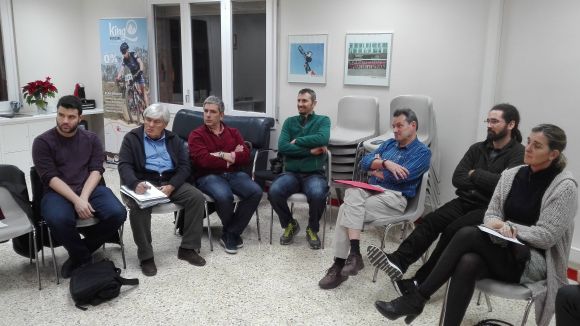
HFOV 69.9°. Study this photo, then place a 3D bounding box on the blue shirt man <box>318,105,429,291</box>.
[{"bbox_3d":[0.625,0.216,2.919,0.840,1.200,0.550,-7,14,-35],"label":"blue shirt man"}]

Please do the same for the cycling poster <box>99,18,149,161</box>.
[{"bbox_3d":[-2.249,-0.910,5.642,0.830,2.020,0.060,6,13,23],"label":"cycling poster"}]

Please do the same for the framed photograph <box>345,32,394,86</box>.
[{"bbox_3d":[0.780,-1.025,4.125,0.465,0.515,0.025,7,13,24],"label":"framed photograph"}]

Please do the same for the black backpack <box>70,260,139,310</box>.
[{"bbox_3d":[-1.192,0.753,2.638,0.360,0.180,0.300,-7,14,-34],"label":"black backpack"}]

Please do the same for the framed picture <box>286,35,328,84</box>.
[{"bbox_3d":[0.191,-1.098,4.395,0.440,0.505,0.025,7,13,24],"label":"framed picture"}]

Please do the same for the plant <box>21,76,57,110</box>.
[{"bbox_3d":[-3.005,-0.837,5.000,0.400,0.410,0.400,7,13,24],"label":"plant"}]

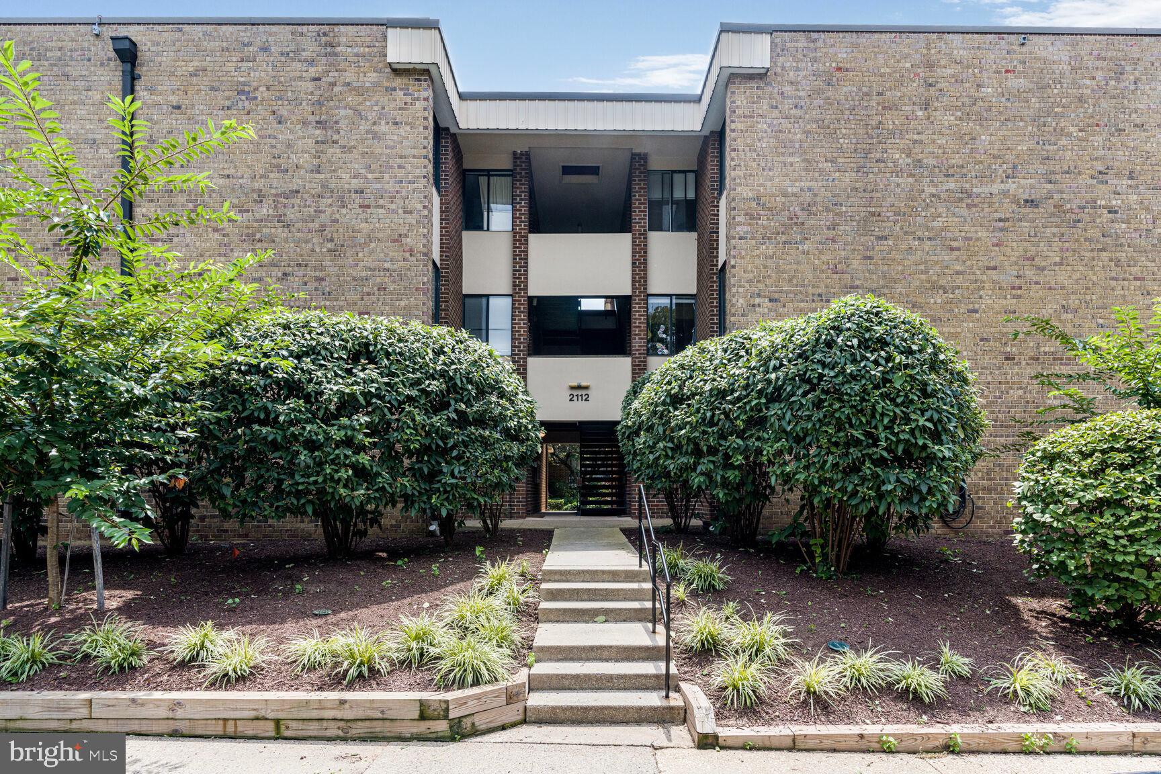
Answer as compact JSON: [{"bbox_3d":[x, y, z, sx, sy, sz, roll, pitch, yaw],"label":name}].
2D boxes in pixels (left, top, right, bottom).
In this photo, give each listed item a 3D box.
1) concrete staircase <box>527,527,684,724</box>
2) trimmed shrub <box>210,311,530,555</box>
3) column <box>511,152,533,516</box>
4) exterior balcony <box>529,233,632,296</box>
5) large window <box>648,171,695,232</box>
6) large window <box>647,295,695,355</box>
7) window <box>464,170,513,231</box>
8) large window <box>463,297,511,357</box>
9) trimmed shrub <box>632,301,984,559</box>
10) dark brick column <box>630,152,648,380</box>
[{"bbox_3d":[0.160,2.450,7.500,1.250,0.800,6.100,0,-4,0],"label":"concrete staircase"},{"bbox_3d":[-3.000,0.680,8.600,4.600,3.400,3.400,0,-3,0],"label":"trimmed shrub"},{"bbox_3d":[-1.291,-1.123,12.680,0.330,7.850,0.380,0,-1,0],"label":"column"},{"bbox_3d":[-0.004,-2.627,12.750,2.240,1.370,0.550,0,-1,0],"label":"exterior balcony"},{"bbox_3d":[2.005,-4.049,12.680,1.082,1.353,0.130,0,-1,0],"label":"large window"},{"bbox_3d":[1.994,-1.349,12.680,1.064,1.331,0.130,0,-1,0],"label":"large window"},{"bbox_3d":[-2.013,-4.071,12.680,1.086,1.347,0.130,0,-1,0],"label":"window"},{"bbox_3d":[-2.011,-1.344,12.680,1.070,1.341,0.130,0,-1,0],"label":"large window"},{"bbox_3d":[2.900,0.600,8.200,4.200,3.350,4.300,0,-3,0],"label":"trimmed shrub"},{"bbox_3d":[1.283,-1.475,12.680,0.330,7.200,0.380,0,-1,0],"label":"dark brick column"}]

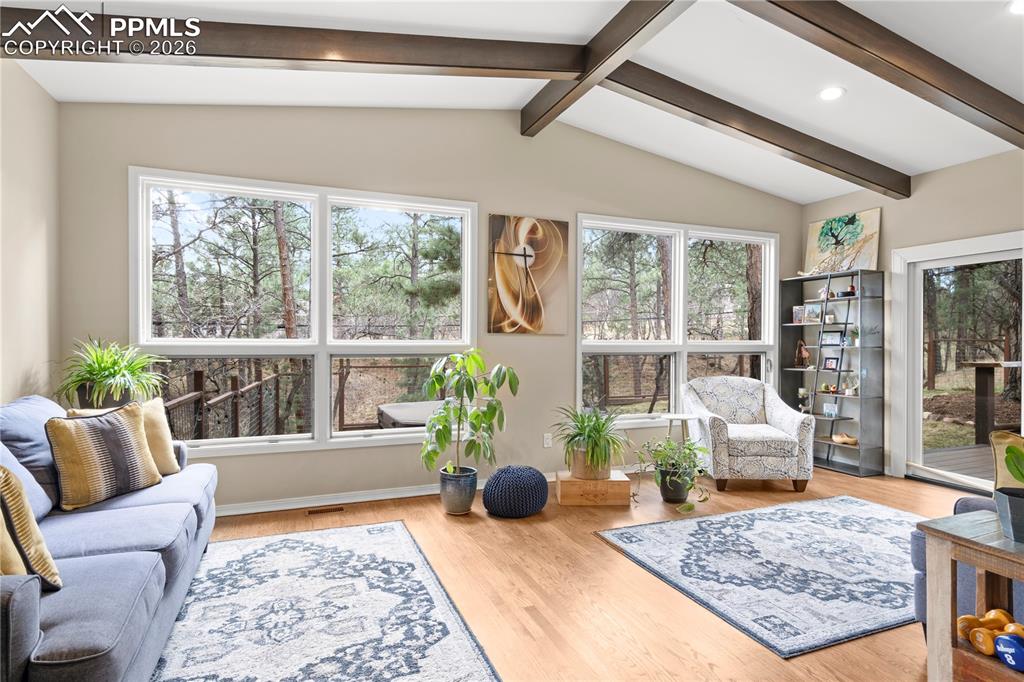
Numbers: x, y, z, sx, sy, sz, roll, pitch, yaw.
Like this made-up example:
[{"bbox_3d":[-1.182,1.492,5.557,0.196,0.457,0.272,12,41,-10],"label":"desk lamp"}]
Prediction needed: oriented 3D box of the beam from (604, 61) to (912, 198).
[{"bbox_3d":[2.073,-1.599,4.057,3.260,0.180,0.110,9,-3,-22],"label":"beam"}]

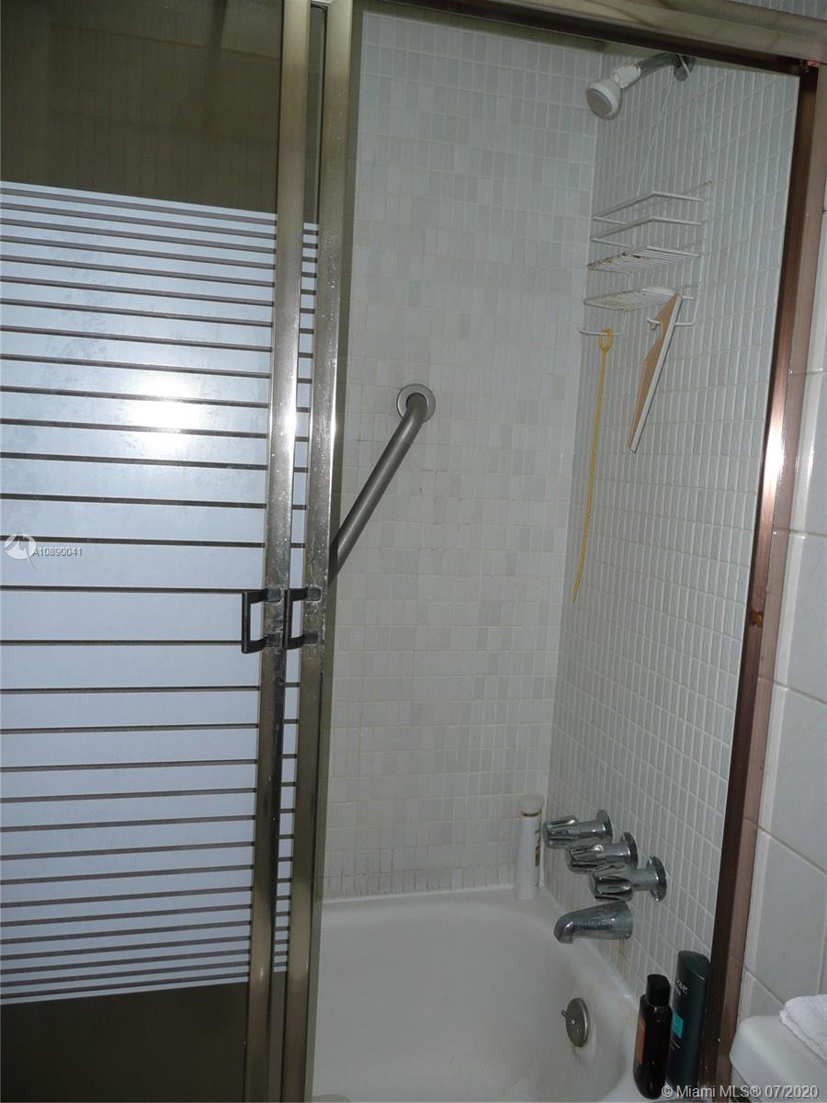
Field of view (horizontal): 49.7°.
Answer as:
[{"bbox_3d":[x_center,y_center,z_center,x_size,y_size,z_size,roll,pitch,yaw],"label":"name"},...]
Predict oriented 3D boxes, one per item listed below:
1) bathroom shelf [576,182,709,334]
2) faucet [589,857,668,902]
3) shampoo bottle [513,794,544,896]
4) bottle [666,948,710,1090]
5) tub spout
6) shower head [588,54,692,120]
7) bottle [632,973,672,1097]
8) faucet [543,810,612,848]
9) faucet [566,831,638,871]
[{"bbox_3d":[0.382,-0.490,1.512,0.098,0.228,0.246,2,6,-14],"label":"bathroom shelf"},{"bbox_3d":[0.356,0.553,1.490,0.115,0.066,0.065,2,6,-14],"label":"faucet"},{"bbox_3d":[0.249,0.635,1.916,0.056,0.211,0.057,3,6,0],"label":"shampoo bottle"},{"bbox_3d":[0.418,0.715,1.366,0.042,0.188,0.070,2,6,-14],"label":"bottle"},{"bbox_3d":[0.317,0.663,1.594,0.133,0.070,0.057,2,6,-14],"label":"tub spout"},{"bbox_3d":[0.367,-0.775,1.467,0.175,0.138,0.077,2,6,-14],"label":"shower head"},{"bbox_3d":[0.361,0.725,1.344,0.039,0.166,0.061,2,6,-14],"label":"bottle"},{"bbox_3d":[0.307,0.523,1.677,0.118,0.066,0.065,2,6,-14],"label":"faucet"},{"bbox_3d":[0.333,0.538,1.585,0.113,0.066,0.065,2,6,-14],"label":"faucet"}]

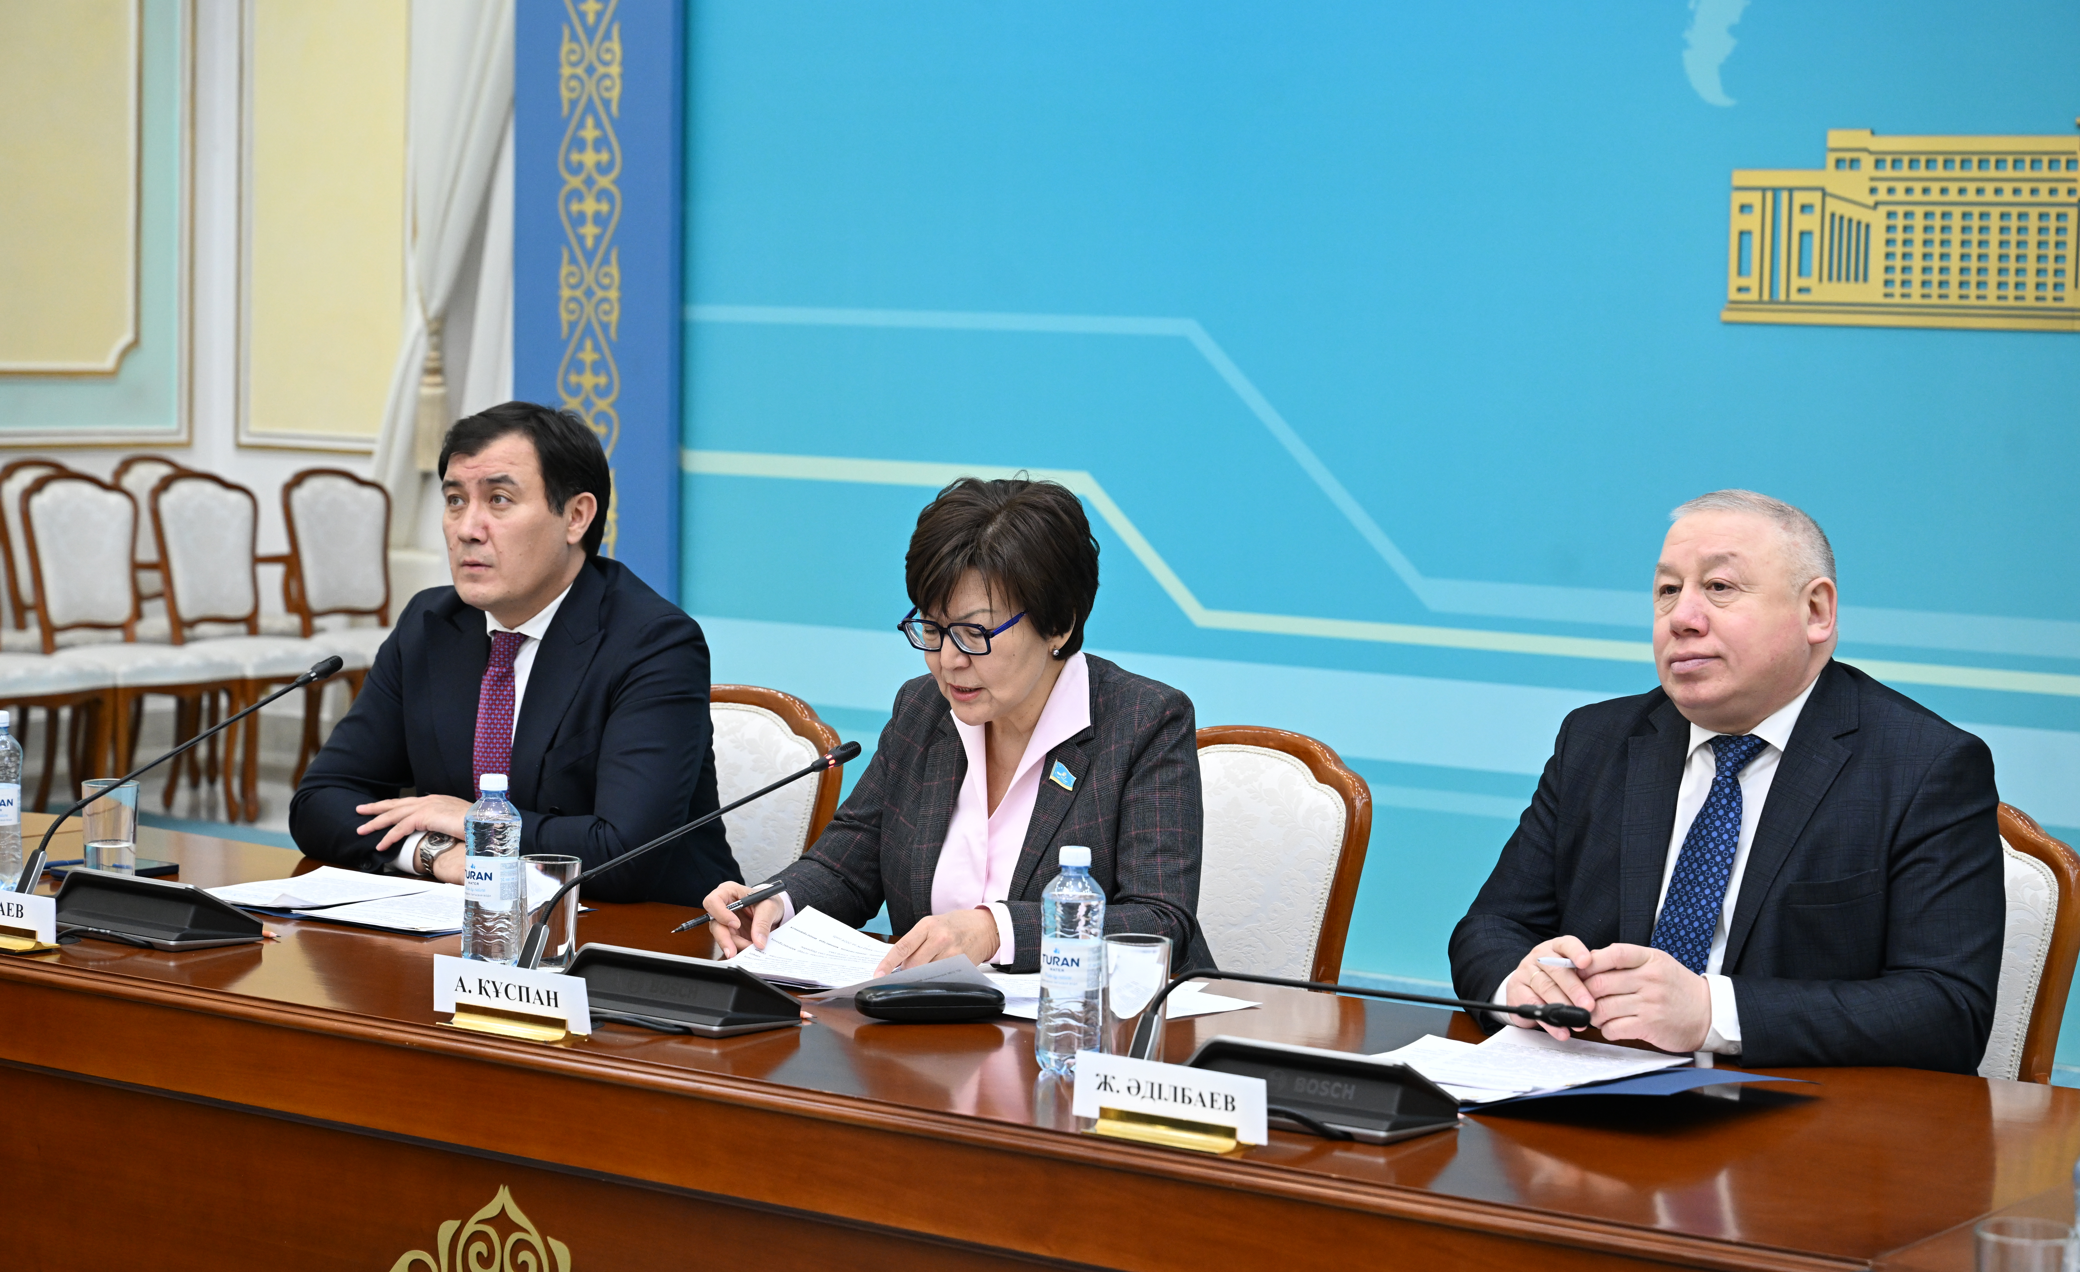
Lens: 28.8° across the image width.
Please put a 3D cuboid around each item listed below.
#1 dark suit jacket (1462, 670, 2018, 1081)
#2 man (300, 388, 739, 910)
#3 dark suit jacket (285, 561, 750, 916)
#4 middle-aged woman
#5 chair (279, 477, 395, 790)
[{"bbox_3d":[0.727,0.334,4.279,0.600,0.640,0.600,4,5,31],"label":"dark suit jacket"},{"bbox_3d":[-0.670,0.377,5.153,0.600,1.350,0.740,5,5,34],"label":"man"},{"bbox_3d":[-0.651,0.210,5.178,0.590,0.650,0.600,5,5,34],"label":"dark suit jacket"},{"bbox_3d":[-0.072,0.459,4.706,0.570,1.290,0.780,4,5,29],"label":"middle-aged woman"},{"bbox_3d":[-1.996,-0.013,12.091,0.560,0.960,0.480,5,5,34],"label":"chair"}]

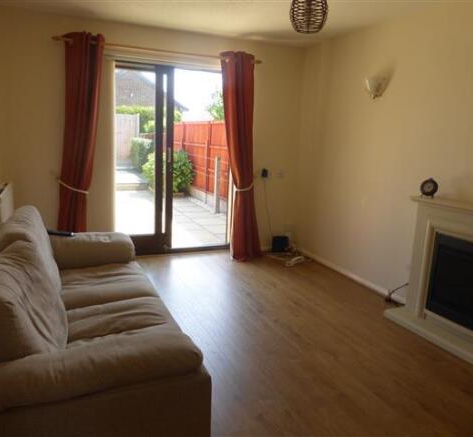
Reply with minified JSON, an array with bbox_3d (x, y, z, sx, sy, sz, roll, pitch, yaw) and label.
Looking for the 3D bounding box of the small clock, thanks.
[{"bbox_3d":[1.423,-0.225,2.983,0.066,0.151,0.121,-6,13,-36],"label":"small clock"}]

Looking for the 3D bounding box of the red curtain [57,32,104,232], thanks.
[{"bbox_3d":[-1.457,-0.576,3.818,0.444,2.212,0.162,-2,12,-22],"label":"red curtain"}]

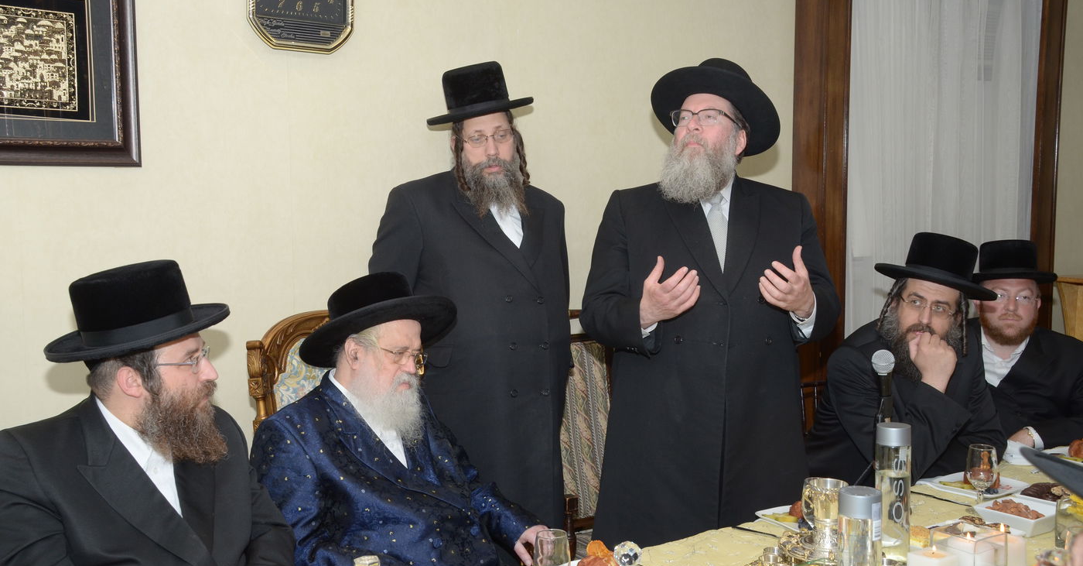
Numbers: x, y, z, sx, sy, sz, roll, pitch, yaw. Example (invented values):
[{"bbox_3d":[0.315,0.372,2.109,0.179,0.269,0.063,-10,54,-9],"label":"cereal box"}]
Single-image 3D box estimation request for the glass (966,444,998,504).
[{"bbox_3d":[1.024,0.450,2.726,0.075,0.148,0.075,-5,8,-37],"label":"glass"}]

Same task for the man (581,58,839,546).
[{"bbox_3d":[0.389,0.369,2.858,0.640,1.780,0.480,-1,6,-6],"label":"man"}]

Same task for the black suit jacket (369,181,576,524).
[{"bbox_3d":[-0.180,0.226,3.043,0.540,1.060,0.380,-5,8,-38],"label":"black suit jacket"}]

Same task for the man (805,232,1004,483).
[{"bbox_3d":[0.869,0.536,3.078,0.580,1.330,0.720,-3,7,-28],"label":"man"}]

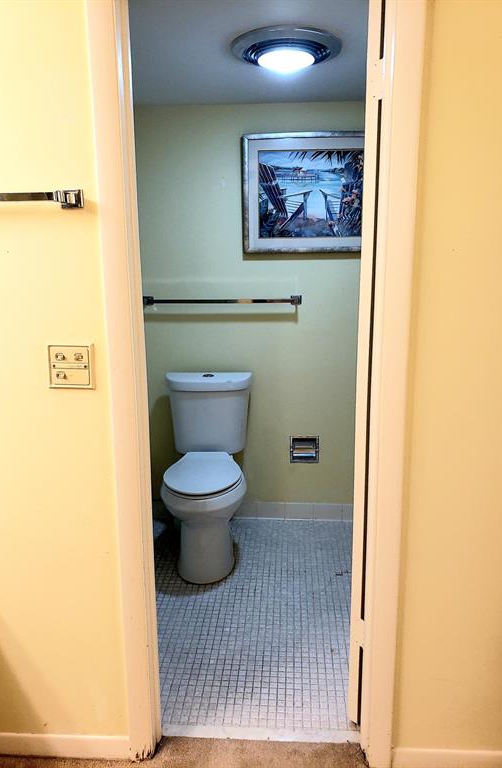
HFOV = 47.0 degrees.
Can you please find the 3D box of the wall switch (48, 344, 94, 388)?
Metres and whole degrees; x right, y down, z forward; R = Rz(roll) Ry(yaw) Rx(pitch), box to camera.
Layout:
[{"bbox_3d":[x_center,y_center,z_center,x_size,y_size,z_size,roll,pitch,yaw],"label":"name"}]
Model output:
[{"bbox_3d":[-0.443,-0.041,1.427,0.115,0.112,0.014,0,11,4],"label":"wall switch"}]

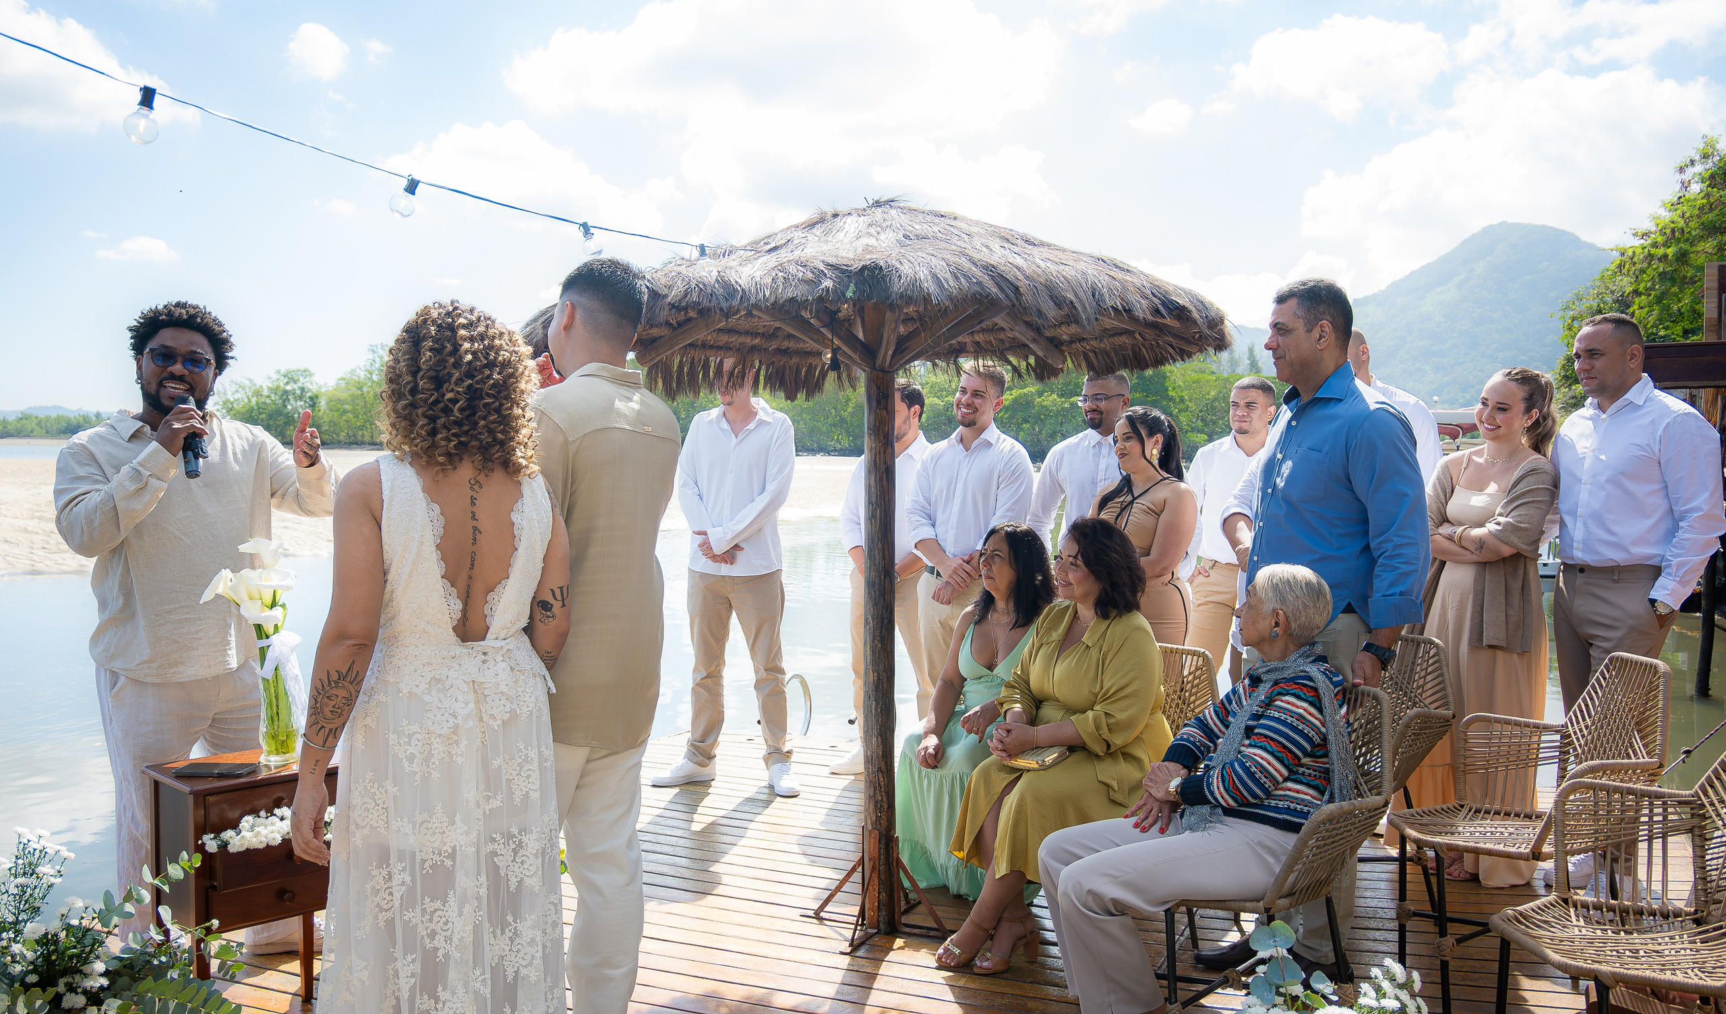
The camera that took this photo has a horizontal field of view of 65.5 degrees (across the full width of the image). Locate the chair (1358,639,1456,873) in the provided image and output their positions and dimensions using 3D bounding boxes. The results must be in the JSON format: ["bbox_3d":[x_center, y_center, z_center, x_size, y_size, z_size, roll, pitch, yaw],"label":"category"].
[{"bbox_3d":[1.405,0.779,3.859,0.600,0.820,0.530,-1,3,-28],"label":"chair"}]

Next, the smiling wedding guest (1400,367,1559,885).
[{"bbox_3d":[1.965,0.360,4.270,0.350,1.620,0.470,-2,3,-41],"label":"smiling wedding guest"}]

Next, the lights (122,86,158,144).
[{"bbox_3d":[-0.861,-0.467,1.600,0.041,0.072,0.041,6,3,0],"label":"lights"}]

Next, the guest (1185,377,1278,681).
[{"bbox_3d":[1.570,0.287,5.446,0.520,1.670,0.340,2,4,29],"label":"guest"}]

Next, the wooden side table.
[{"bbox_3d":[-1.390,0.912,3.114,0.390,0.620,0.345,-2,3,-42],"label":"wooden side table"}]

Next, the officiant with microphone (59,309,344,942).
[{"bbox_3d":[-1.800,0.337,3.625,0.660,1.770,0.480,-3,4,-38],"label":"officiant with microphone"}]

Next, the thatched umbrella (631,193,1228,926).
[{"bbox_3d":[0.040,0.176,3.807,1.960,2.070,1.960,0,3,0],"label":"thatched umbrella"}]

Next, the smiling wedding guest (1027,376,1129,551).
[{"bbox_3d":[0.970,0.254,5.637,0.540,1.710,0.320,1,3,16],"label":"smiling wedding guest"}]

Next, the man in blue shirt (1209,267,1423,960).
[{"bbox_3d":[1.135,0.311,3.447,0.420,1.790,0.530,-1,3,-23],"label":"man in blue shirt"}]

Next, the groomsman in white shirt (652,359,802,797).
[{"bbox_3d":[-0.520,0.250,5.293,0.540,1.750,0.360,0,3,6],"label":"groomsman in white shirt"}]

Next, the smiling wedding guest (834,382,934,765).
[{"bbox_3d":[0.100,0.286,5.546,0.500,1.660,0.350,2,4,27],"label":"smiling wedding guest"}]

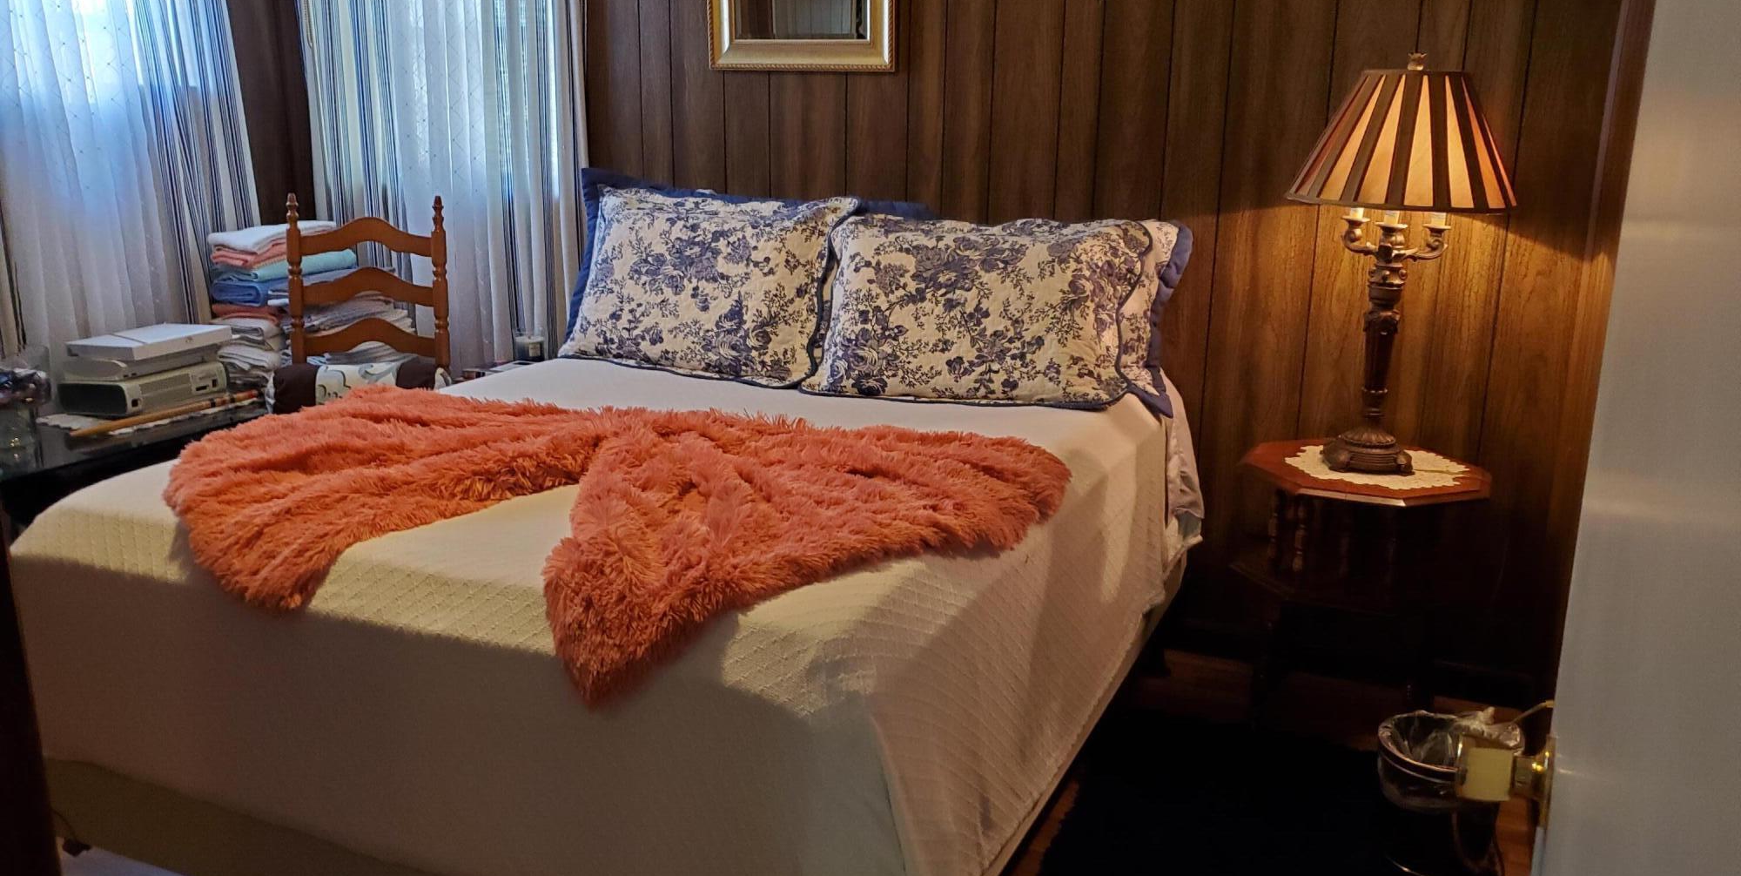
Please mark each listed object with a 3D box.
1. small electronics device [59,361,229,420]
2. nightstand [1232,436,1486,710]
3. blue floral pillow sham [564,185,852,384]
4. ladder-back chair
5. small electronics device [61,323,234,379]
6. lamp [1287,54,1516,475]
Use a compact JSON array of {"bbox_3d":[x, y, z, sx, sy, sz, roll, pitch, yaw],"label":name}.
[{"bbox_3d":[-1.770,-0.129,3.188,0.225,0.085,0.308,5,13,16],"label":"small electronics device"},{"bbox_3d":[1.083,0.373,2.958,0.530,0.610,0.530,6,14,23],"label":"nightstand"},{"bbox_3d":[-0.434,-0.402,3.315,0.740,0.490,0.170,8,-17,28],"label":"blue floral pillow sham"},{"bbox_3d":[-1.292,-0.027,3.318,0.460,1.145,0.470,0,13,-6],"label":"ladder-back chair"},{"bbox_3d":[-1.749,-0.206,3.168,0.200,0.075,0.325,4,13,11],"label":"small electronics device"},{"bbox_3d":[1.114,-0.361,2.807,0.455,0.887,0.455,6,14,23],"label":"lamp"}]

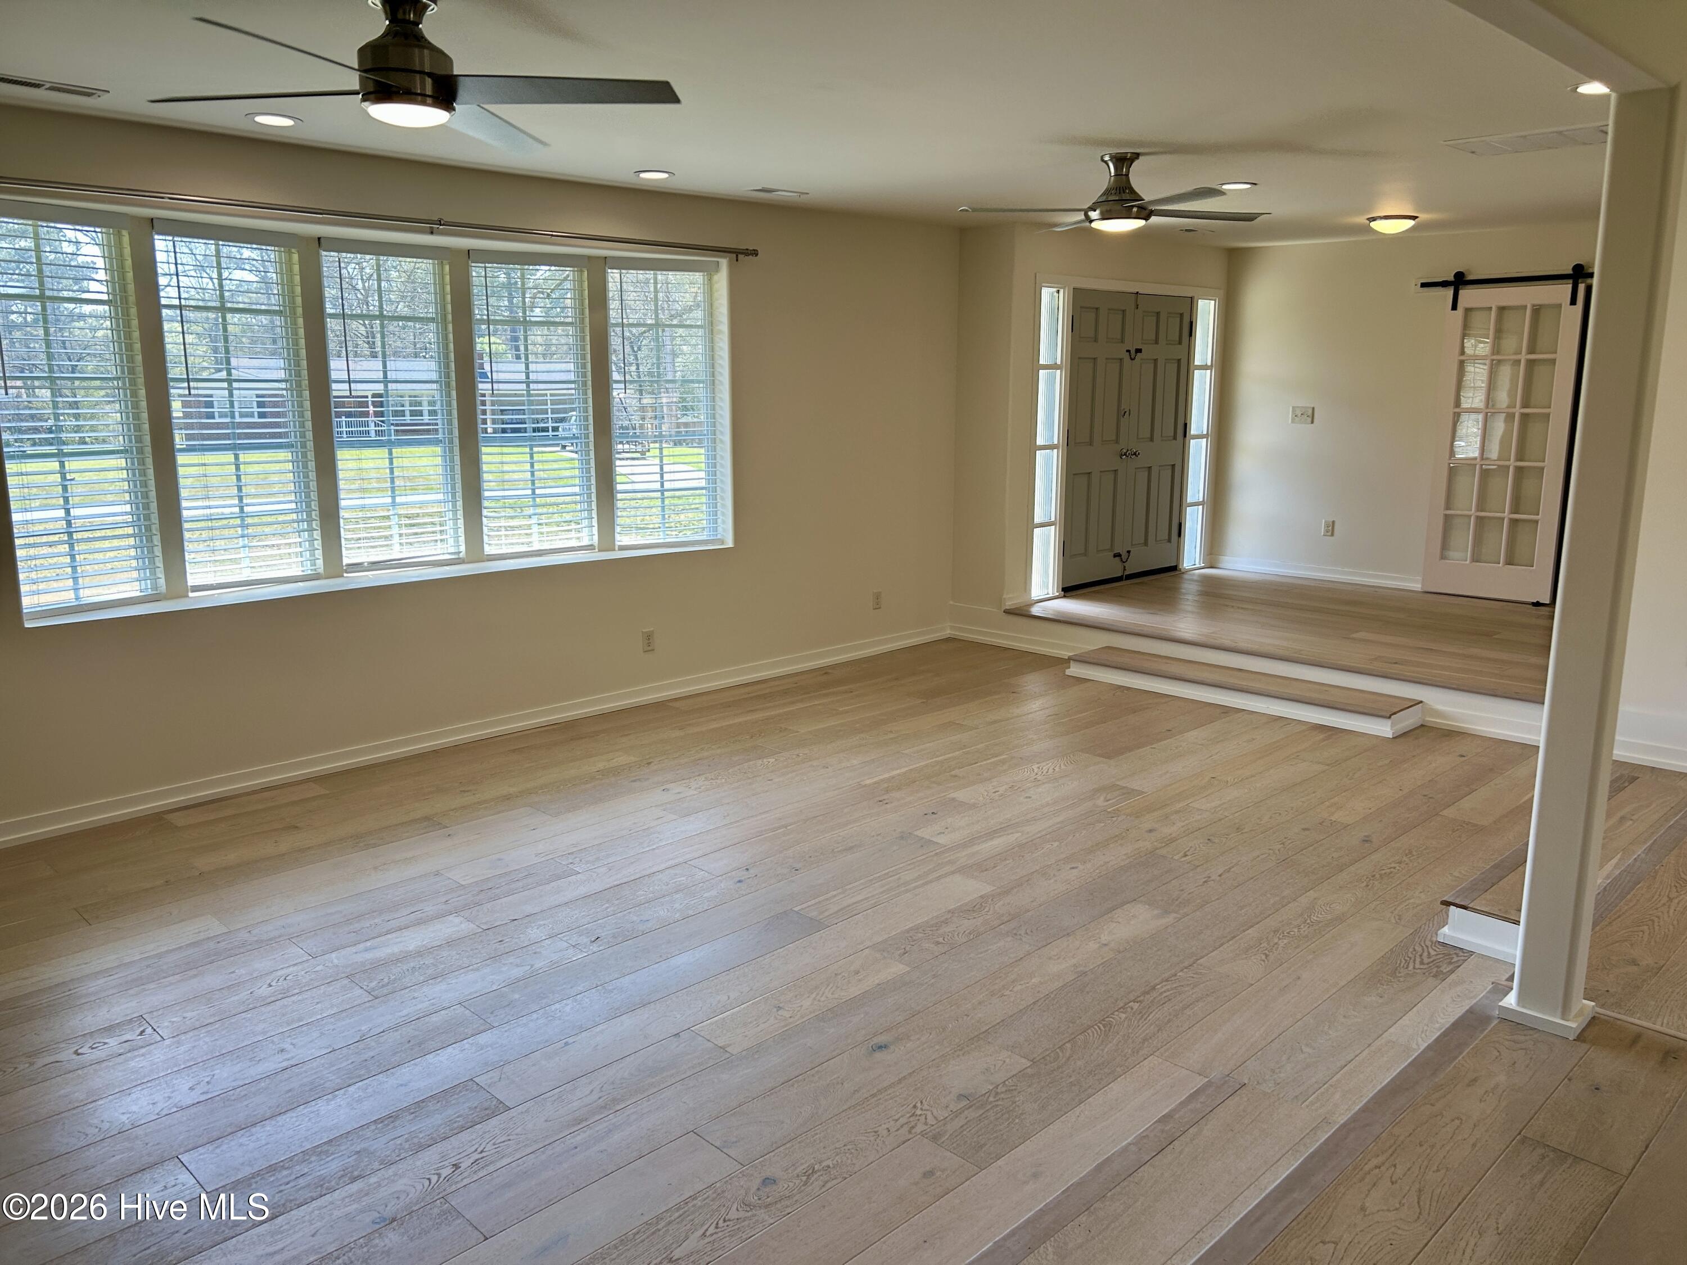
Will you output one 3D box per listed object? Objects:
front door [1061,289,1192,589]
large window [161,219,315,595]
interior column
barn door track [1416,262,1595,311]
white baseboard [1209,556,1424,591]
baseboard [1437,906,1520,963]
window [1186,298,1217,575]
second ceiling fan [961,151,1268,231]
[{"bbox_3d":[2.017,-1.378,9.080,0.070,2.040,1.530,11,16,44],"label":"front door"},{"bbox_3d":[-2.567,-0.931,5.433,0.100,1.470,0.640,7,14,33],"label":"large window"},{"bbox_3d":[1.678,-0.100,2.819,0.155,2.060,0.170,11,16,44],"label":"interior column"},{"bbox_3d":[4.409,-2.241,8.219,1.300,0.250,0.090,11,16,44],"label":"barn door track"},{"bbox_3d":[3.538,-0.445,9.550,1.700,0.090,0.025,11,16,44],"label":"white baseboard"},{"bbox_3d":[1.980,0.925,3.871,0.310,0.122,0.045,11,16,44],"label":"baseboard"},{"bbox_3d":[2.719,-1.513,9.770,0.080,2.060,0.300,11,16,44],"label":"window"},{"bbox_3d":[1.174,-1.877,5.404,1.320,0.330,1.320,-1,11,-5],"label":"second ceiling fan"}]

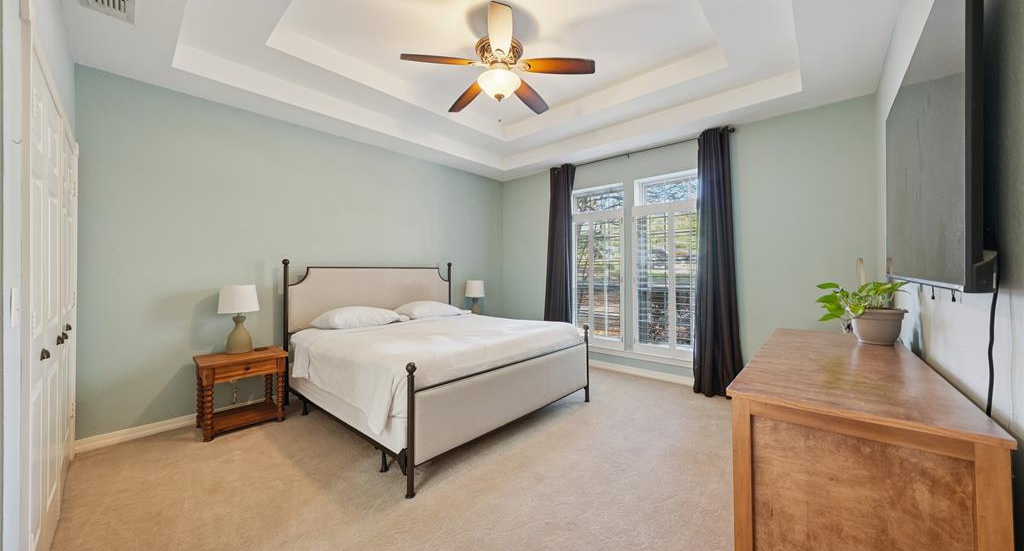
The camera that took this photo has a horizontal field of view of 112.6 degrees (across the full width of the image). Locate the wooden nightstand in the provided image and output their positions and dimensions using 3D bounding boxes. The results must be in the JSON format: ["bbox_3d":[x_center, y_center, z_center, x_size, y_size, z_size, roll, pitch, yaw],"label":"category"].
[{"bbox_3d":[-2.255,0.956,2.845,0.447,0.576,0.544,0,1,42],"label":"wooden nightstand"}]

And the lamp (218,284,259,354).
[{"bbox_3d":[-2.340,0.370,2.926,0.285,0.596,0.285,0,1,42],"label":"lamp"}]

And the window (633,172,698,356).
[{"bbox_3d":[1.825,-0.114,3.901,0.875,2.085,0.100,0,1,42],"label":"window"}]

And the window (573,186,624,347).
[{"bbox_3d":[1.095,-0.117,4.550,0.830,2.085,0.100,0,1,42],"label":"window"}]

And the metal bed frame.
[{"bbox_3d":[-0.702,0.542,3.313,2.110,1.394,1.990,0,1,42],"label":"metal bed frame"}]

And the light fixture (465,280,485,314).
[{"bbox_3d":[-0.532,0.354,4.960,0.285,0.596,0.285,0,0,0],"label":"light fixture"}]

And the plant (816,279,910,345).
[{"bbox_3d":[1.932,0.198,1.909,0.340,0.330,0.300,0,1,42],"label":"plant"}]

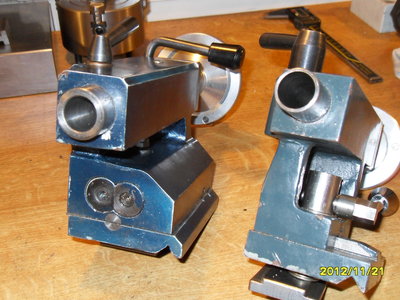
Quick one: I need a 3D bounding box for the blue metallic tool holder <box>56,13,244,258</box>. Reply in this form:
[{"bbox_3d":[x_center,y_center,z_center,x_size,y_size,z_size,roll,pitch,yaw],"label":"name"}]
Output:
[{"bbox_3d":[-0.019,-0.022,0.348,0.097,0.130,0.204,9,16,15],"label":"blue metallic tool holder"}]

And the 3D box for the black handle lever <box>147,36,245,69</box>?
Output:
[{"bbox_3d":[-0.006,-0.066,0.337,0.091,0.018,0.015,19,21,41],"label":"black handle lever"}]

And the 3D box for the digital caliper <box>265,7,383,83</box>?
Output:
[{"bbox_3d":[0.145,-0.137,0.616,0.069,0.015,0.233,-7,35,-11],"label":"digital caliper"}]

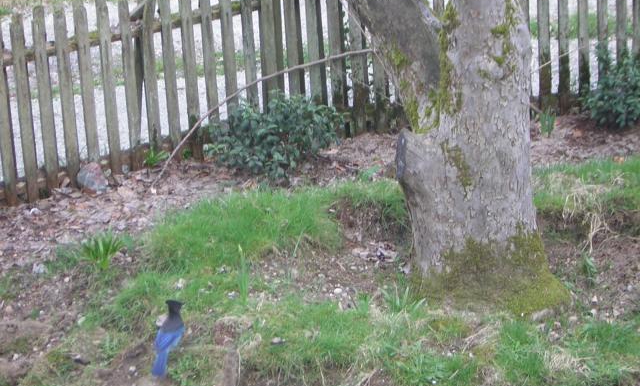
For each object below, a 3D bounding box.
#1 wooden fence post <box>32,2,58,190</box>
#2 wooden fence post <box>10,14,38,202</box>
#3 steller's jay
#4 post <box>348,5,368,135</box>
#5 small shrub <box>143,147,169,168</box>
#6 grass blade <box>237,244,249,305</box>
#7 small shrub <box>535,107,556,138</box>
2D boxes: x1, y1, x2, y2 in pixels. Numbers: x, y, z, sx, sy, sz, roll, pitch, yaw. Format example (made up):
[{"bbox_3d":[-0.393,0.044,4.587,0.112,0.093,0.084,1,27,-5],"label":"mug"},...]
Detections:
[{"bbox_3d":[-1.377,-0.470,10.015,0.062,0.950,0.030,-17,22,-37],"label":"wooden fence post"},{"bbox_3d":[-1.406,-0.399,9.495,0.067,0.906,0.030,-6,14,-15],"label":"wooden fence post"},{"bbox_3d":[-0.514,0.488,6.750,0.095,0.200,0.210,2,14,17],"label":"steller's jay"},{"bbox_3d":[0.199,-0.734,10.198,0.070,0.879,0.030,2,14,17],"label":"post"},{"bbox_3d":[-0.858,-0.185,10.415,0.120,0.090,0.100,-17,22,-37],"label":"small shrub"},{"bbox_3d":[-0.287,0.306,7.400,0.040,0.220,0.035,-3,13,0],"label":"grass blade"},{"bbox_3d":[1.161,-0.364,10.300,0.110,0.140,0.110,-3,13,0],"label":"small shrub"}]

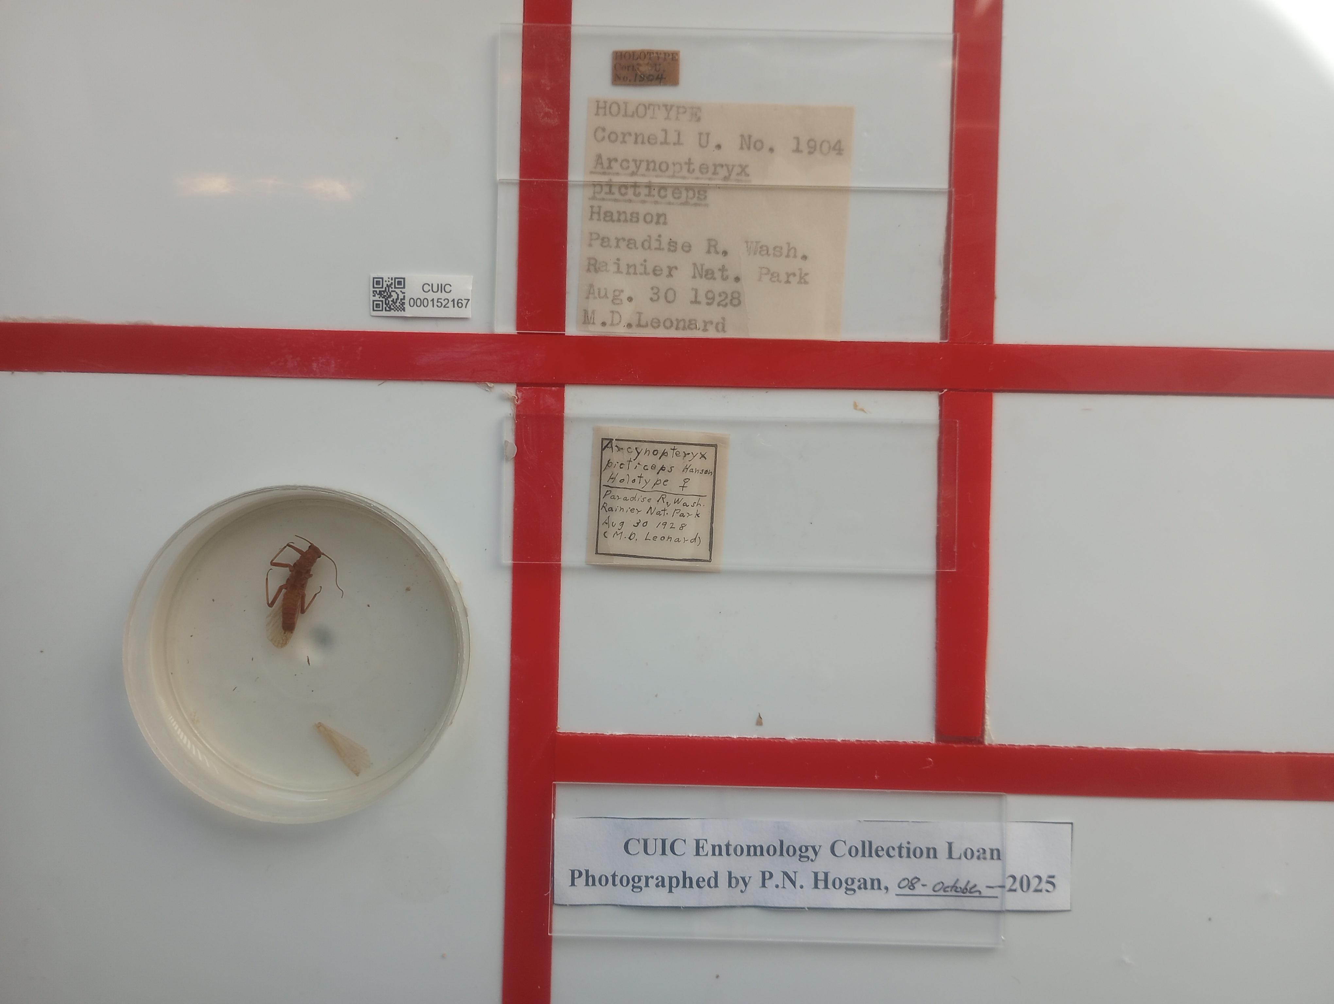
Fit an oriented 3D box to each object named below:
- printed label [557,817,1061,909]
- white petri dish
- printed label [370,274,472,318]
[{"bbox_3d":[0.024,0.061,0.181,0.086,0.001,0.014,0,90,1],"label":"printed label"},{"bbox_3d":[-0.059,0.024,0.174,0.052,0.013,0.052,0,90,1],"label":"white petri dish"},{"bbox_3d":[-0.041,-0.035,0.181,0.017,0.001,0.007,1,90,1],"label":"printed label"}]

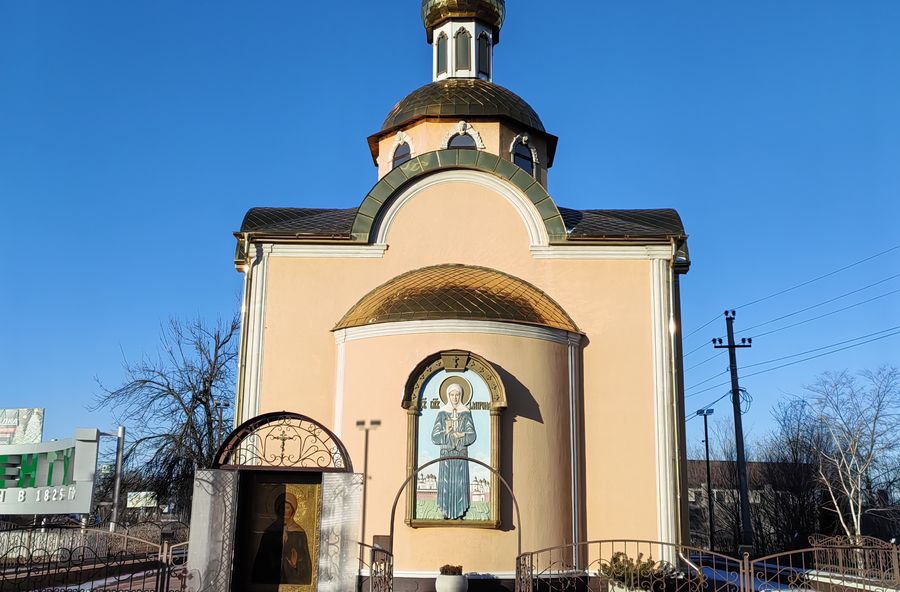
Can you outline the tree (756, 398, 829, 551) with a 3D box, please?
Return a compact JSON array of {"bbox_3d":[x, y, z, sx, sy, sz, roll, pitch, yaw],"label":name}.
[{"bbox_3d":[13.212,7.001,36.110,2.760,6.110,2.700,1,-13,1],"label":"tree"}]

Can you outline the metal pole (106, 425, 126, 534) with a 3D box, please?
[{"bbox_3d":[-14.055,7.951,39.508,0.250,5.040,0.250,1,-13,1],"label":"metal pole"}]

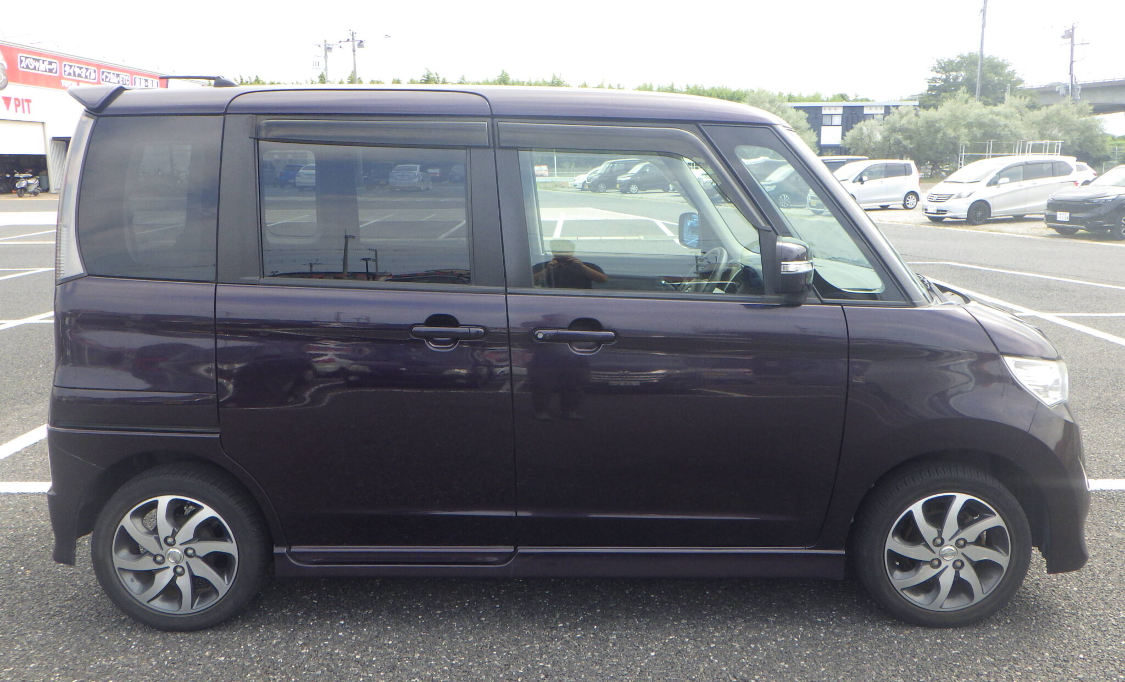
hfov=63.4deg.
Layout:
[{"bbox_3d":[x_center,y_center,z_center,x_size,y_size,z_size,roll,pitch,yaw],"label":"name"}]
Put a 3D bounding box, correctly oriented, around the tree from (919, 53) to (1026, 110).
[{"bbox_3d":[26.023,-13.959,58.414,6.800,8.246,6.500,5,12,24],"label":"tree"}]

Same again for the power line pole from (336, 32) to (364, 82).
[{"bbox_3d":[-15.685,-17.782,69.906,1.900,11.630,1.000,0,11,0],"label":"power line pole"}]

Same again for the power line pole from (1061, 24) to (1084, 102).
[{"bbox_3d":[37.394,-17.511,67.922,2.000,11.840,1.200,0,11,0],"label":"power line pole"}]

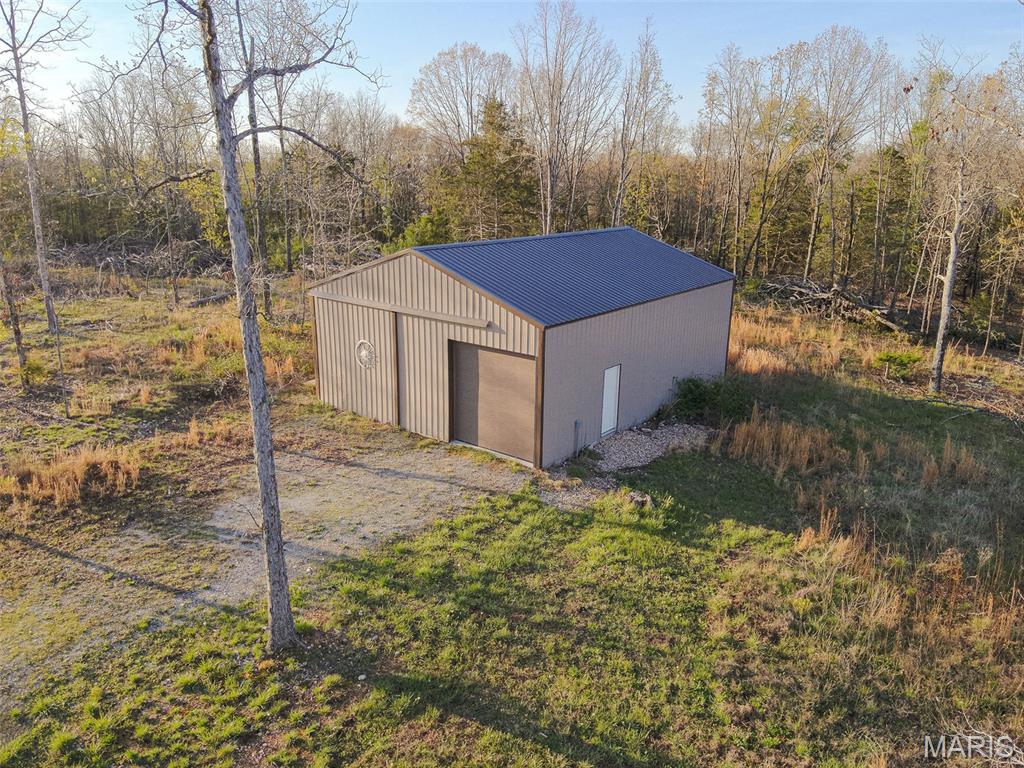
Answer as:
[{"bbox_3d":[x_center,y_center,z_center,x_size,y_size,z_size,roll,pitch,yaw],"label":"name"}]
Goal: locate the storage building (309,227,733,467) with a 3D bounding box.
[{"bbox_3d":[0.947,-2.478,24.911,9.180,5.306,12.080,13,20,36],"label":"storage building"}]

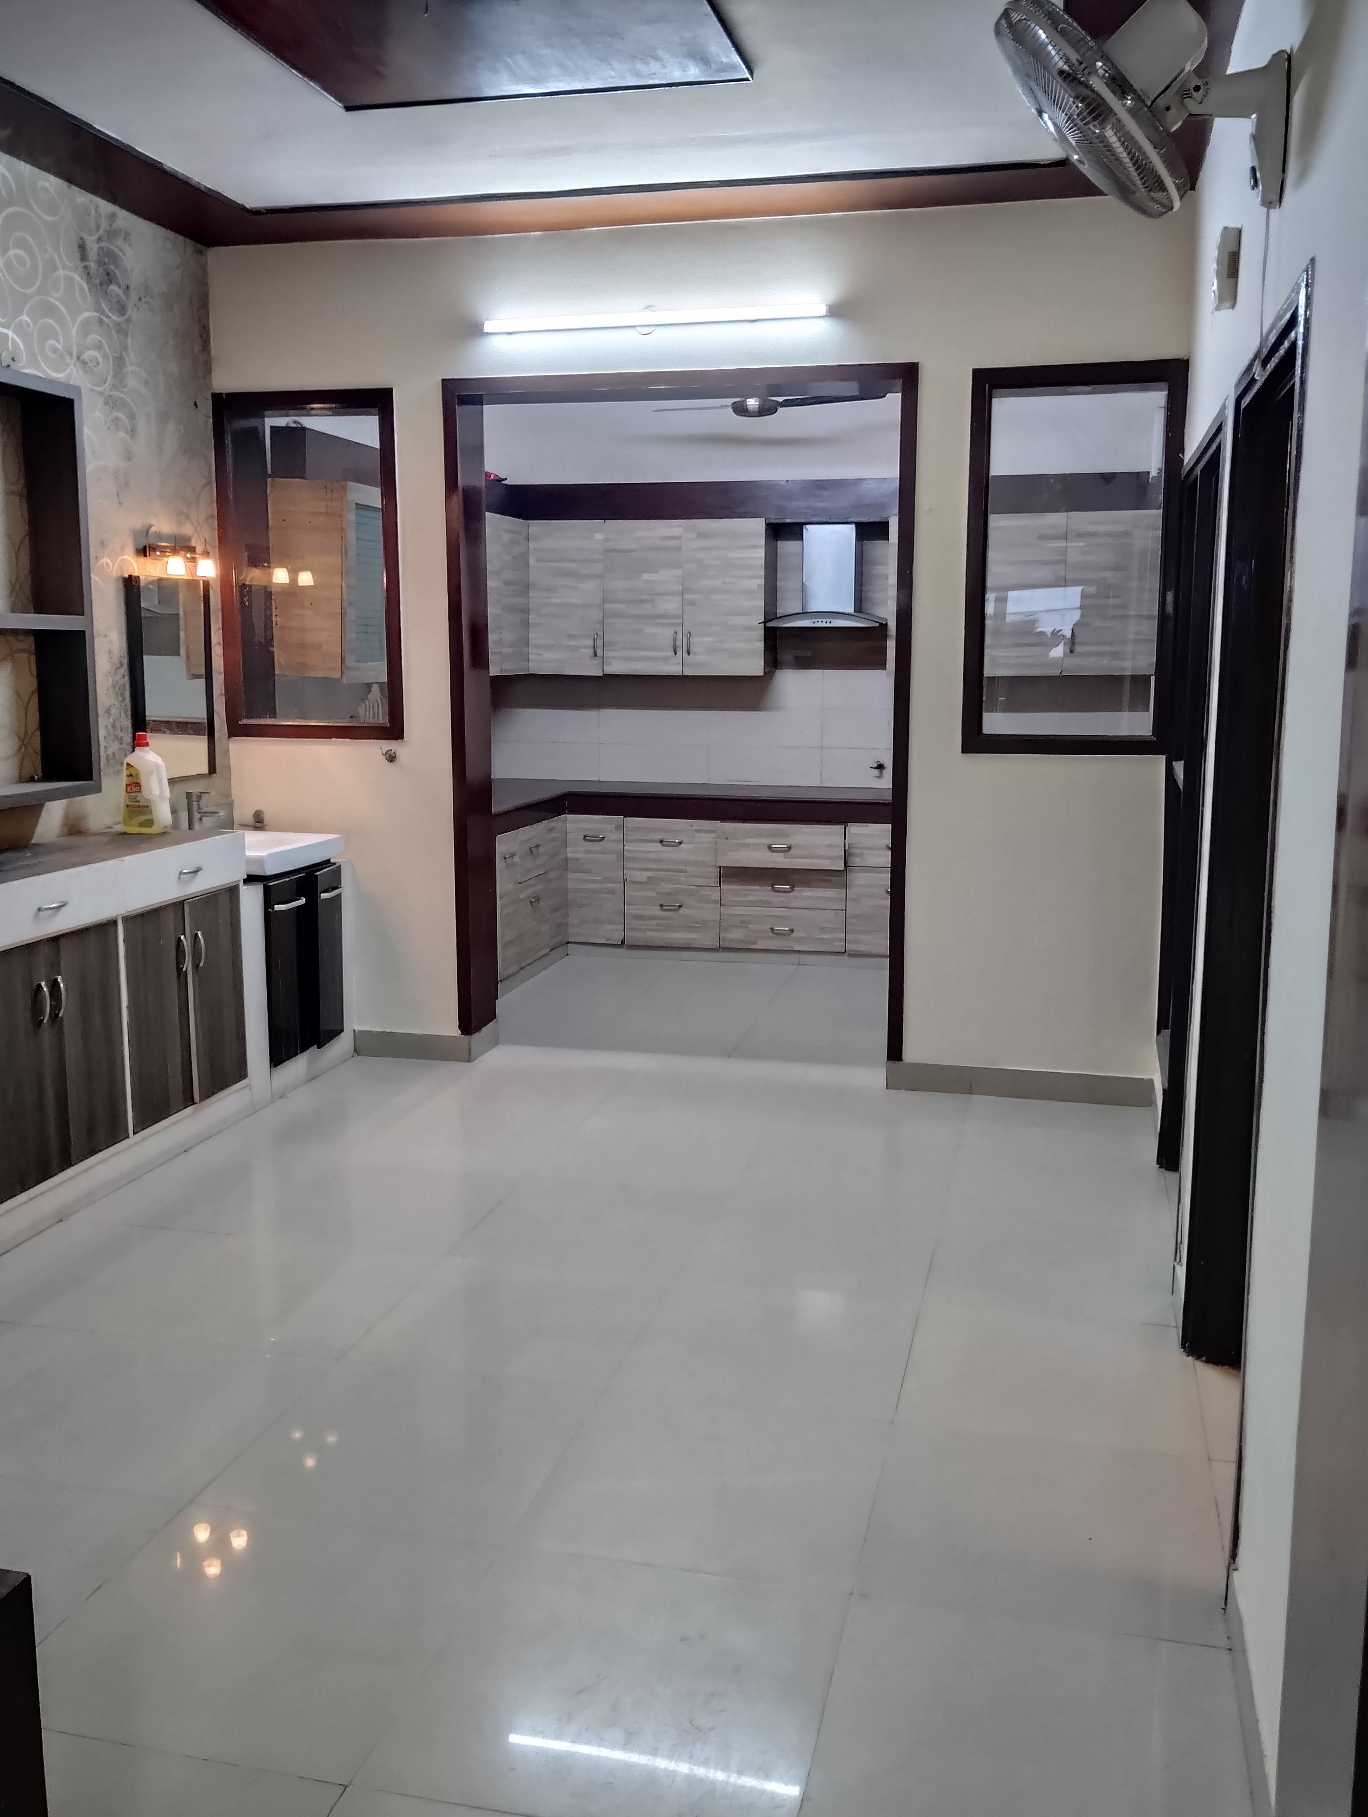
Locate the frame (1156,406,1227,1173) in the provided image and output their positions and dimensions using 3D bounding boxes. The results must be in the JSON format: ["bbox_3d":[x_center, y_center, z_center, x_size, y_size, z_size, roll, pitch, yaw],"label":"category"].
[{"bbox_3d":[1.369,-0.171,4.083,0.080,2.040,0.980,2,9,14],"label":"frame"}]

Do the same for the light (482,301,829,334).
[{"bbox_3d":[-0.111,-2.017,5.217,1.218,0.042,0.045,3,10,14],"label":"light"}]

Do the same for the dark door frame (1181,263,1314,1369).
[{"bbox_3d":[1.054,0.021,2.773,0.120,2.070,0.950,2,9,14],"label":"dark door frame"}]

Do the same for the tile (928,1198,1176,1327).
[{"bbox_3d":[0.935,0.911,3.866,0.600,0.012,0.600,2,10,14],"label":"tile"}]

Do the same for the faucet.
[{"bbox_3d":[-1.729,-0.336,5.538,0.135,0.170,0.050,2,9,14],"label":"faucet"}]

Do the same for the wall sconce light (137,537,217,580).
[{"bbox_3d":[-1.774,-1.235,5.424,0.135,0.130,0.330,2,10,14],"label":"wall sconce light"}]

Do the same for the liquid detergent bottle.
[{"bbox_3d":[-1.819,-0.422,5.140,0.152,0.335,0.085,-2,9,-11],"label":"liquid detergent bottle"}]

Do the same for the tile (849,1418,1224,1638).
[{"bbox_3d":[0.643,1.099,2.721,0.600,0.012,0.600,2,10,14],"label":"tile"}]

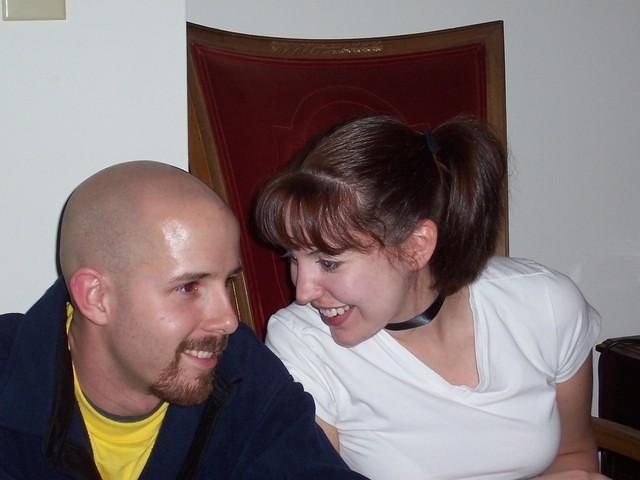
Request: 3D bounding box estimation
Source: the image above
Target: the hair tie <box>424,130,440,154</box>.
[{"bbox_3d":[0.129,-0.111,1.500,0.013,0.033,0.033,-21,10,-30],"label":"hair tie"}]

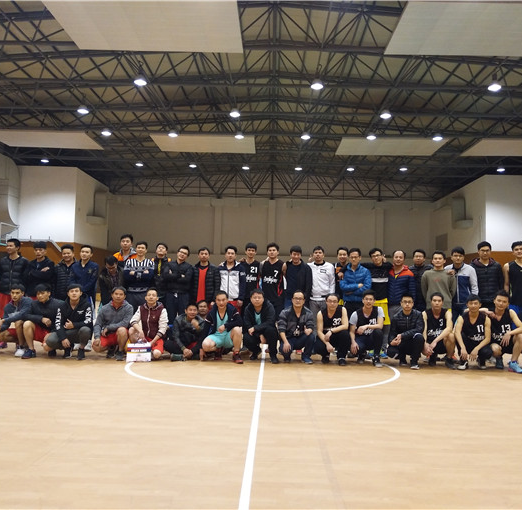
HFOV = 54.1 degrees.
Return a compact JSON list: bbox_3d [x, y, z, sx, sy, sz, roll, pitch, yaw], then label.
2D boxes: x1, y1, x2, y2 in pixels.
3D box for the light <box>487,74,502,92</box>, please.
[{"bbox_3d":[9.056,-6.651,19.807,0.480,0.580,0.480,1,-4,1],"label":"light"}]

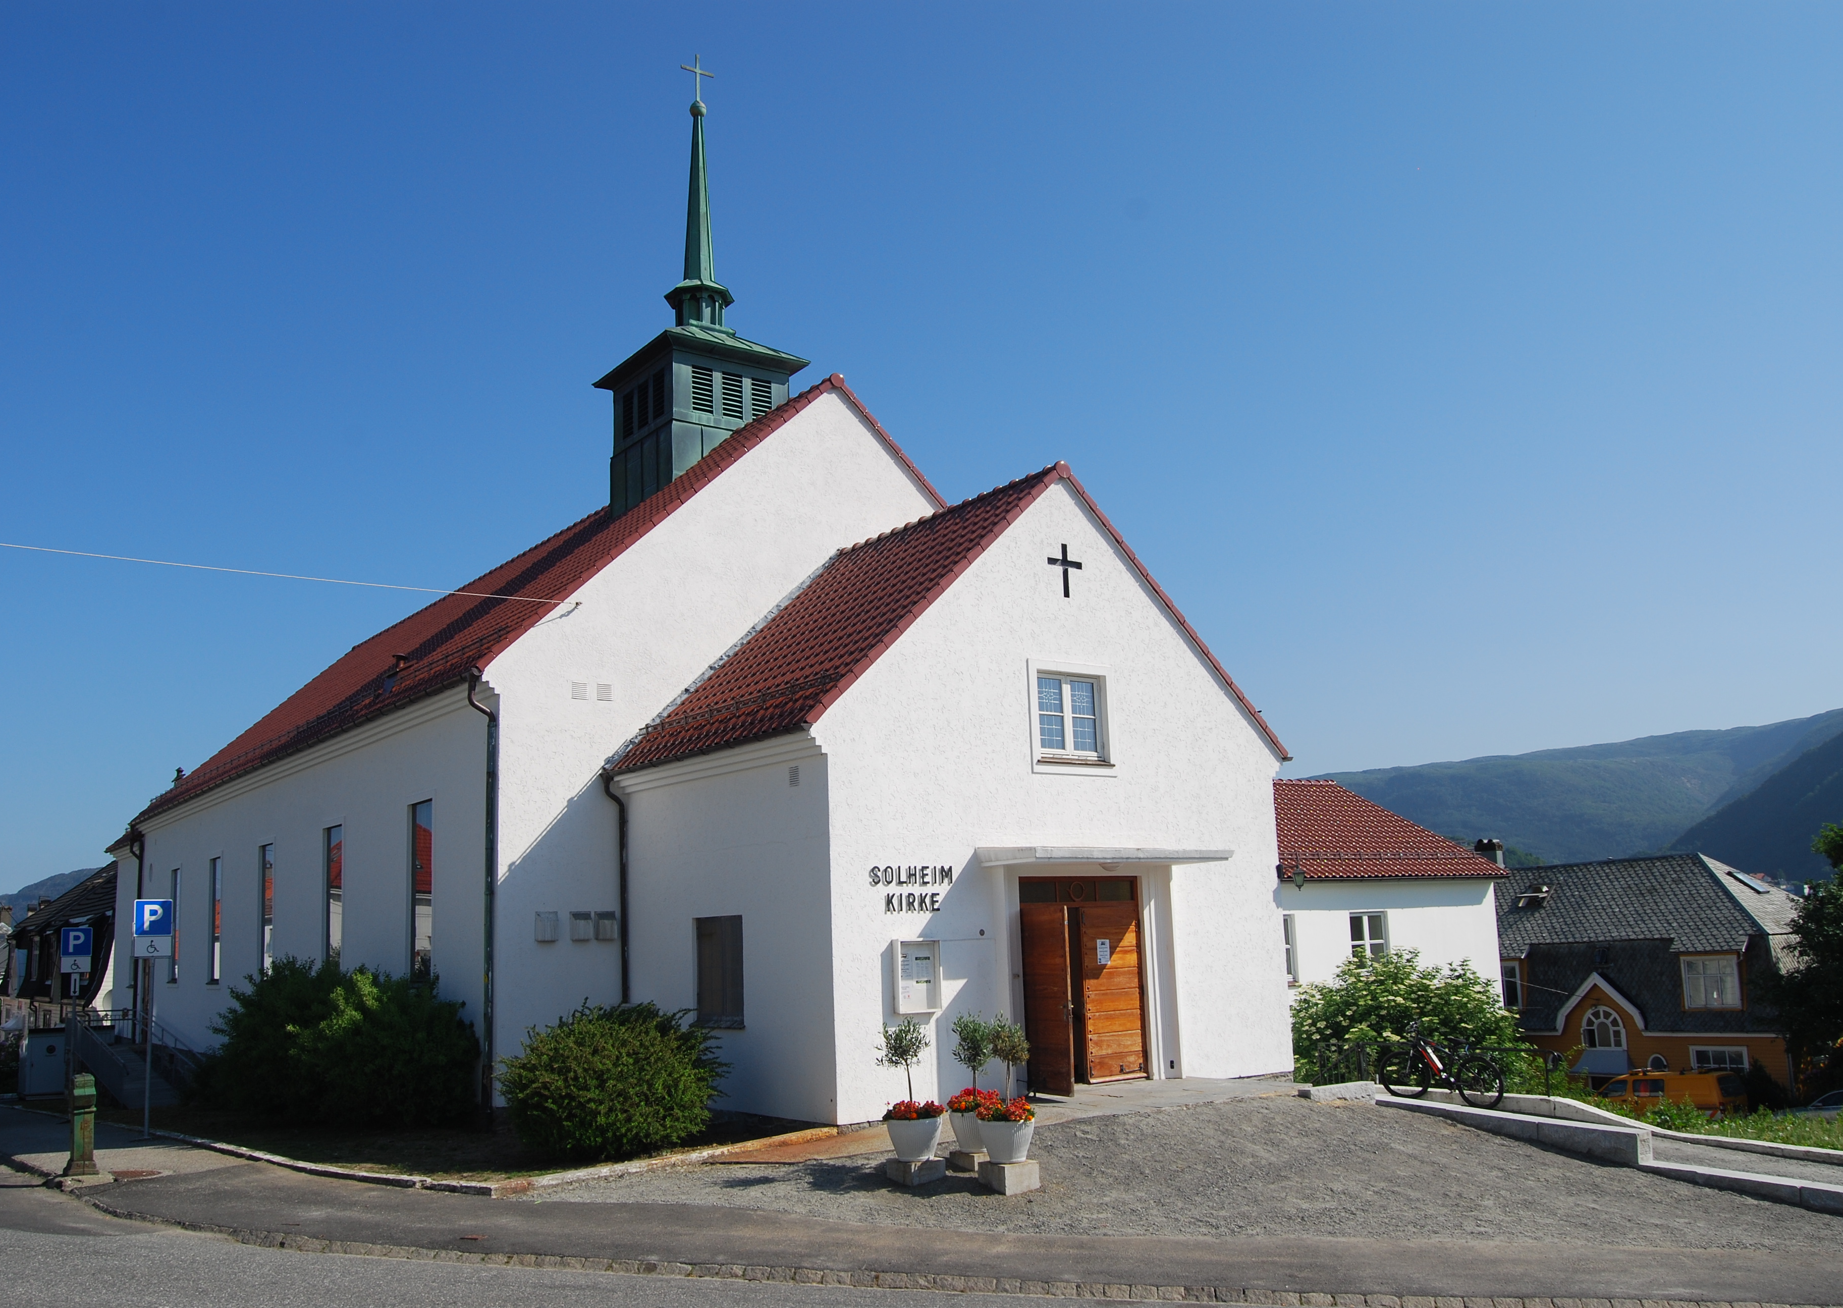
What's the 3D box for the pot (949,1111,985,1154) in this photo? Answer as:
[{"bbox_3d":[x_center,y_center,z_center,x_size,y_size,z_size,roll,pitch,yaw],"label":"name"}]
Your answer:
[{"bbox_3d":[0.488,4.244,13.049,0.462,0.345,0.462,-2,-11,0],"label":"pot"}]

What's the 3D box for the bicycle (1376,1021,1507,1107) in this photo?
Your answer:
[{"bbox_3d":[7.027,5.565,20.006,0.612,1.071,1.754,6,-11,-37],"label":"bicycle"}]

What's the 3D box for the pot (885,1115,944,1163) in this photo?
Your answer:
[{"bbox_3d":[-0.056,4.121,12.473,0.487,0.341,0.487,-2,-11,0],"label":"pot"}]

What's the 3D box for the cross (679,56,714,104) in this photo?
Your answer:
[{"bbox_3d":[-4.298,-11.063,28.175,0.745,1.000,0.082,6,-14,-37],"label":"cross"}]

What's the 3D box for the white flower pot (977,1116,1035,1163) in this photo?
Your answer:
[{"bbox_3d":[0.699,3.973,12.001,0.468,0.330,0.468,-2,-11,0],"label":"white flower pot"}]

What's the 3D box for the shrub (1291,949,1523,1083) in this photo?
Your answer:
[{"bbox_3d":[7.598,5.881,23.014,3.774,2.346,3.264,6,-14,-37],"label":"shrub"}]

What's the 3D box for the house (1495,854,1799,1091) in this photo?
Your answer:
[{"bbox_3d":[21.465,9.962,42.411,7.800,8.162,10.220,6,-14,-37],"label":"house"}]

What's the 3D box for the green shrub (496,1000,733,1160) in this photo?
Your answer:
[{"bbox_3d":[-3.200,4.352,15.187,2.346,1.448,2.244,6,-14,-37],"label":"green shrub"}]

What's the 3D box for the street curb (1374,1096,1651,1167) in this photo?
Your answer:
[{"bbox_3d":[7.267,5.936,18.291,0.296,0.367,3.570,6,-11,-37],"label":"street curb"}]

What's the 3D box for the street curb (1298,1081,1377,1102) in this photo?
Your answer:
[{"bbox_3d":[5.495,5.818,19.360,1.377,0.306,0.224,6,-14,-37],"label":"street curb"}]

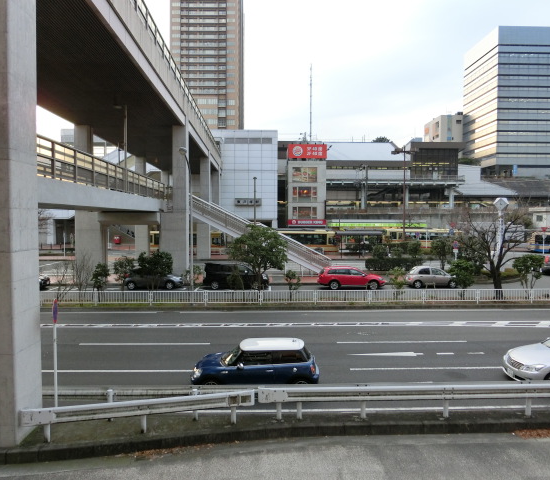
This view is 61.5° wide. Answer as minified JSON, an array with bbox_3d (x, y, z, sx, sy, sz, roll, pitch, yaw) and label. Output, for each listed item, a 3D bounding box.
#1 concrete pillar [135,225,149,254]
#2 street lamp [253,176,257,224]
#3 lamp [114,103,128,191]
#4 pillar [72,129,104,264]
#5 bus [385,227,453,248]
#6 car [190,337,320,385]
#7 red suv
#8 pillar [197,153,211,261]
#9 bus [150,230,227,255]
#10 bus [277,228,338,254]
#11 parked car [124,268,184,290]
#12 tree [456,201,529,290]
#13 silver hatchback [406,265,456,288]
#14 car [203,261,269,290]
[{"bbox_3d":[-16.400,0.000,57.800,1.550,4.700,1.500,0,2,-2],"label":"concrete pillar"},{"bbox_3d":[-1.400,-0.740,33.200,0.300,7.500,0.300,0,3,-3],"label":"street lamp"},{"bbox_3d":[-9.130,-5.410,27.300,0.820,5.230,0.280,0,2,-2],"label":"lamp"},{"bbox_3d":[-13.100,-2.430,32.800,1.870,10.950,1.200,0,3,-3],"label":"pillar"},{"bbox_3d":[21.100,-0.060,65.600,10.500,3.020,2.490,0,3,-2],"label":"bus"},{"bbox_3d":[-0.540,3.600,13.150,3.650,1.410,1.690,0,2,-2],"label":"car"},{"bbox_3d":[5.200,2.500,31.650,4.600,1.510,1.800,0,3,-2],"label":"red suv"},{"bbox_3d":[-8.950,-3.980,58.050,1.500,12.600,1.500,0,2,-2],"label":"pillar"},{"bbox_3d":[-11.600,0.300,58.200,10.600,3.020,2.490,0,3,-2],"label":"bus"},{"bbox_3d":[2.530,0.250,58.250,10.600,3.020,2.490,0,3,-2],"label":"bus"},{"bbox_3d":[-8.500,2.700,32.750,4.120,1.480,1.700,0,2,-2],"label":"parked car"},{"bbox_3d":[12.400,0.610,26.300,4.200,5.550,3.900,0,3,-3],"label":"tree"},{"bbox_3d":[10.980,2.500,32.100,3.720,1.520,1.660,0,3,-2],"label":"silver hatchback"},{"bbox_3d":[-2.670,2.530,32.900,4.580,1.830,1.700,0,2,-2],"label":"car"}]

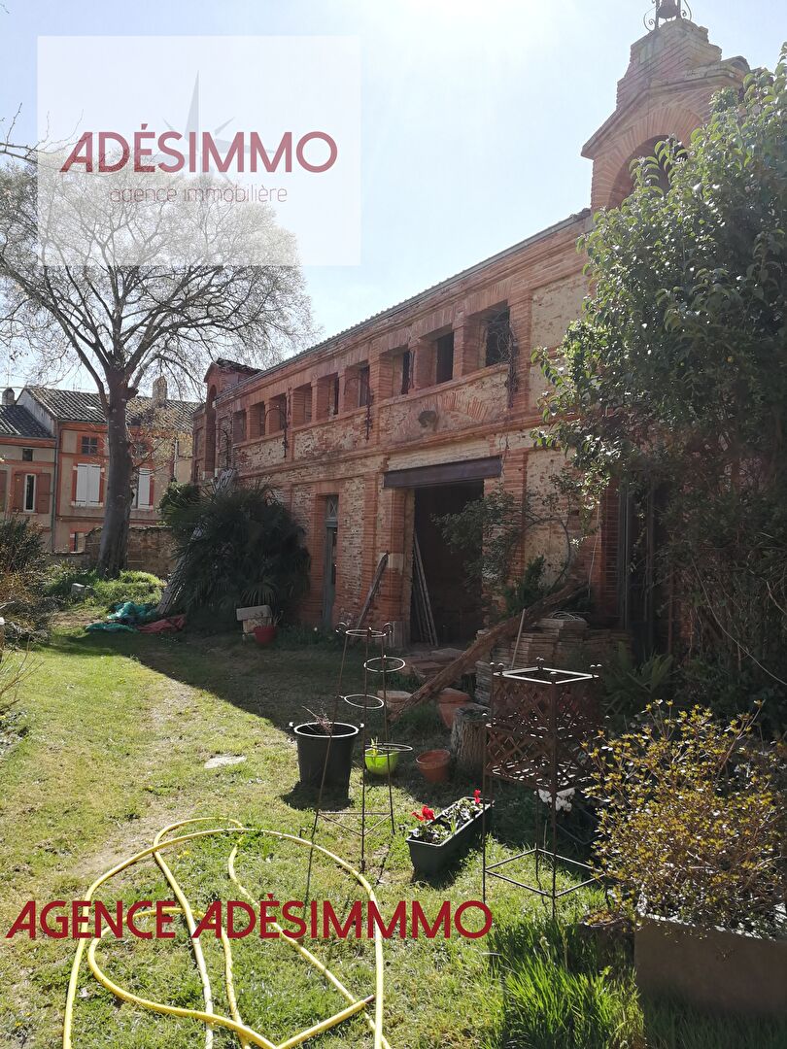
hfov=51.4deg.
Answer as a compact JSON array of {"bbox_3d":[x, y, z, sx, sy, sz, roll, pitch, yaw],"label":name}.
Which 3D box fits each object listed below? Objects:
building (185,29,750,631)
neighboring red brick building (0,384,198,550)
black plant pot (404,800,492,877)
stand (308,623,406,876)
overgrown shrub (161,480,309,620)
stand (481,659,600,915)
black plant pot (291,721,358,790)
[{"bbox_3d":[1.569,-1.566,18.465,7.000,7.600,21.285,3,-2,-29],"label":"building"},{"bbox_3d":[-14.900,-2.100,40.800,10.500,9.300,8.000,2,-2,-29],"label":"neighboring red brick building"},{"bbox_3d":[0.314,1.626,4.280,0.180,0.172,0.765,1,-2,26],"label":"black plant pot"},{"bbox_3d":[-0.170,1.100,4.200,0.470,1.190,0.420,2,-2,0],"label":"stand"},{"bbox_3d":[-3.100,0.530,16.300,2.600,2.750,2.800,2,-2,-29],"label":"overgrown shrub"},{"bbox_3d":[0.755,1.232,4.009,0.410,1.110,0.410,3,-2,-43],"label":"stand"},{"bbox_3d":[-0.445,1.543,5.440,0.440,0.355,0.430,2,-2,0],"label":"black plant pot"}]

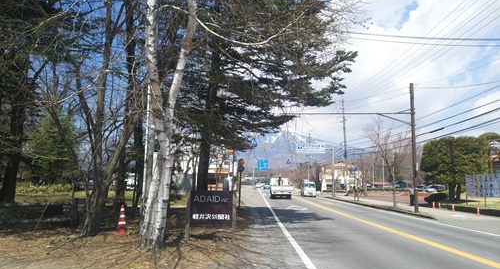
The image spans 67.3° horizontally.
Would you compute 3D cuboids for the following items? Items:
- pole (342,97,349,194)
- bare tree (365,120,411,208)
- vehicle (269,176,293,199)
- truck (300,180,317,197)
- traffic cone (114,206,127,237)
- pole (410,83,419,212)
[{"bbox_3d":[14.566,1.675,56.970,0.420,14.910,0.400,1,-7,1],"label":"pole"},{"bbox_3d":[10.510,2.050,28.632,3.100,6.810,3.000,1,-7,1],"label":"bare tree"},{"bbox_3d":[3.178,5.647,40.073,2.100,2.250,5.300,1,-7,1],"label":"vehicle"},{"bbox_3d":[7.275,6.842,46.809,1.480,1.900,3.400,1,-7,1],"label":"truck"},{"bbox_3d":[-3.158,2.098,9.245,0.360,0.700,0.360,1,-7,1],"label":"traffic cone"},{"bbox_3d":[10.278,0.744,23.515,0.250,8.060,0.250,1,-7,1],"label":"pole"}]

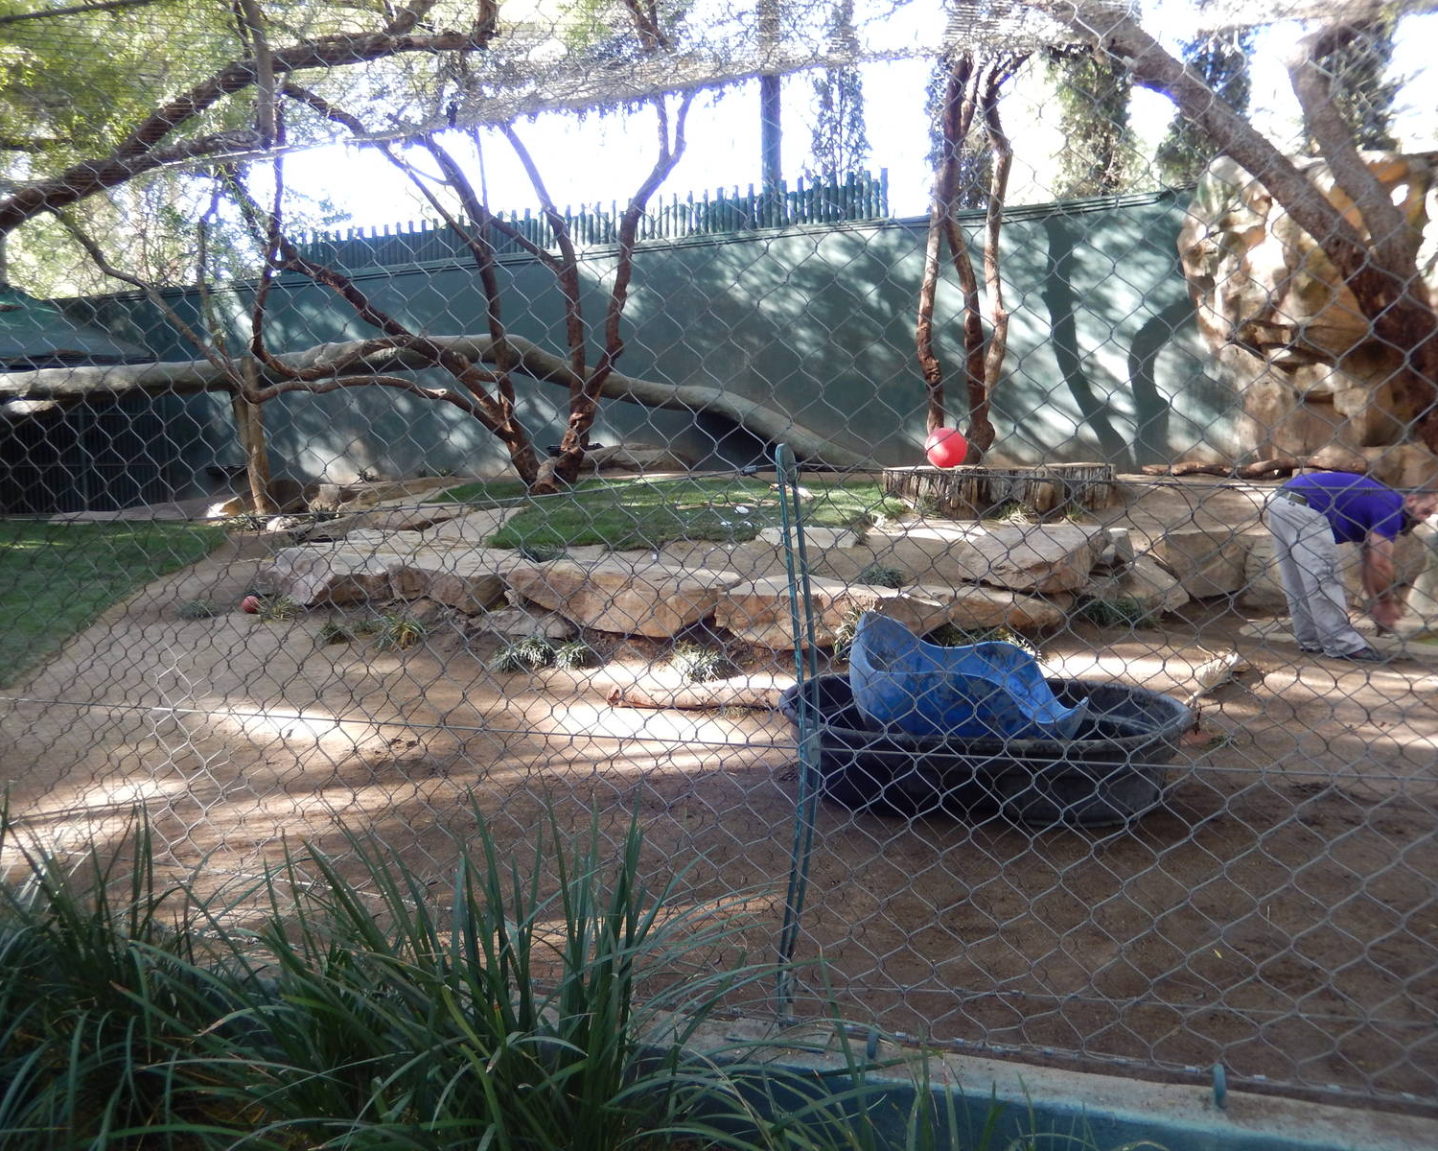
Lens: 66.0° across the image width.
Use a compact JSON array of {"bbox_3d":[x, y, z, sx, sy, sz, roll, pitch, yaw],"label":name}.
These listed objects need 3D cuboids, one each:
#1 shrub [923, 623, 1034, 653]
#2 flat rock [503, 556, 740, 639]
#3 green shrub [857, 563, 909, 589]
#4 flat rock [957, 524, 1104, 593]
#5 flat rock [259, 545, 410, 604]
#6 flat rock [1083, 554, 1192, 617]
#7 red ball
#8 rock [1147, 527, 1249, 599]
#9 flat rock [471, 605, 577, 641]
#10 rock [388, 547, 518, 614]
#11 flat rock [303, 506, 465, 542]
[{"bbox_3d":[1.557,0.392,6.650,0.620,0.200,0.400,0,6,0],"label":"shrub"},{"bbox_3d":[-0.537,0.116,6.550,1.220,0.360,0.650,2,7,20],"label":"flat rock"},{"bbox_3d":[1.034,0.002,7.000,0.320,0.150,0.280,0,6,0],"label":"green shrub"},{"bbox_3d":[2.028,-0.126,7.250,0.750,0.340,0.650,-3,7,-25],"label":"flat rock"},{"bbox_3d":[-2.758,-0.014,8.000,0.860,0.310,0.650,2,6,15],"label":"flat rock"},{"bbox_3d":[2.820,0.062,7.500,0.660,0.360,0.450,1,6,10],"label":"flat rock"},{"bbox_3d":[1.599,-0.894,7.800,0.300,0.300,0.300,0,6,0],"label":"red ball"},{"bbox_3d":[3.442,-0.095,8.000,0.620,0.470,0.500,1,6,5],"label":"rock"},{"bbox_3d":[-1.199,0.289,6.850,0.540,0.180,0.350,2,6,15],"label":"flat rock"},{"bbox_3d":[-1.750,0.025,7.350,0.660,0.350,0.600,2,7,20],"label":"rock"},{"bbox_3d":[-2.637,-0.411,8.700,1.100,0.200,0.600,2,7,20],"label":"flat rock"}]

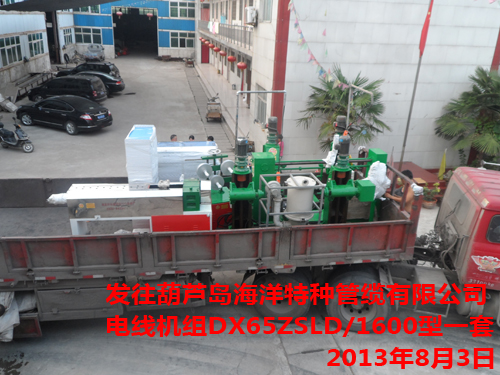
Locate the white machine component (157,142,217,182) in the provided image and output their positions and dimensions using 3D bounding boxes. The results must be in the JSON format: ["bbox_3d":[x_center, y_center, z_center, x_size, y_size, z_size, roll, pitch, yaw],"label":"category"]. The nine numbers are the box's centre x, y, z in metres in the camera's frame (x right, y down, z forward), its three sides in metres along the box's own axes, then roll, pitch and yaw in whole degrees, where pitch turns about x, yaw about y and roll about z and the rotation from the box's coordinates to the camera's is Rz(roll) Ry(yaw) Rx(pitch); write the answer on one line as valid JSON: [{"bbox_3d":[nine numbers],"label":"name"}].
[{"bbox_3d":[-1.159,-0.155,7.403,1.069,1.286,0.465,-1,22,-9],"label":"white machine component"}]

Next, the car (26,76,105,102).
[{"bbox_3d":[-10.701,-5.685,23.610,4.790,1.630,1.810,6,22,10],"label":"car"}]

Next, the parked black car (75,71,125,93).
[{"bbox_3d":[-10.802,-6.888,26.829,4.780,1.460,1.810,2,22,-1],"label":"parked black car"}]

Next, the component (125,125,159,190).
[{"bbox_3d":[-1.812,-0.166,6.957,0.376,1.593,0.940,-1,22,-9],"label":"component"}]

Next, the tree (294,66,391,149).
[{"bbox_3d":[2.728,-1.665,11.978,2.869,3.760,2.177,-1,22,-9],"label":"tree"}]

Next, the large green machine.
[{"bbox_3d":[0.662,-0.174,6.980,3.137,1.761,1.732,-1,22,-9],"label":"large green machine"}]

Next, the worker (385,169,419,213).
[{"bbox_3d":[2.719,0.462,7.316,0.544,1.603,0.465,-1,22,-9],"label":"worker"}]

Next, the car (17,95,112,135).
[{"bbox_3d":[-8.554,-3.449,18.439,4.850,1.480,1.800,13,24,24],"label":"car"}]

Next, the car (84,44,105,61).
[{"bbox_3d":[-19.045,-16.457,49.760,1.600,1.570,3.700,2,22,-1],"label":"car"}]

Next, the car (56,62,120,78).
[{"bbox_3d":[-12.065,-8.446,30.230,4.650,1.730,1.830,5,22,7],"label":"car"}]

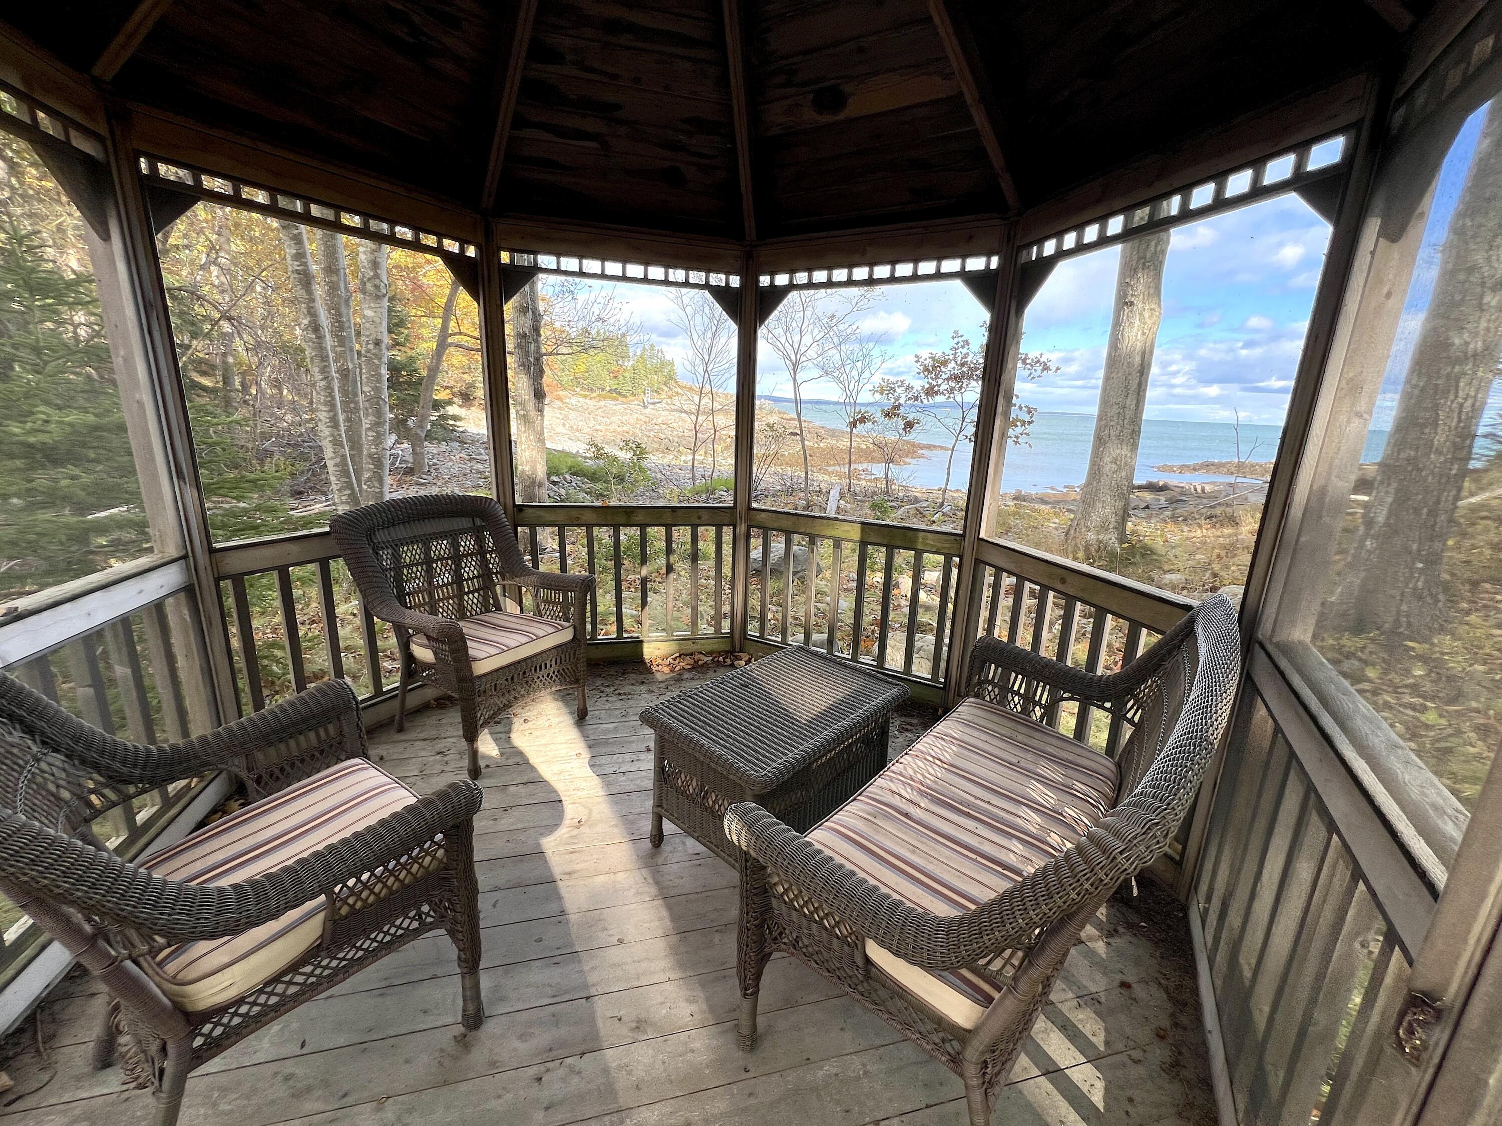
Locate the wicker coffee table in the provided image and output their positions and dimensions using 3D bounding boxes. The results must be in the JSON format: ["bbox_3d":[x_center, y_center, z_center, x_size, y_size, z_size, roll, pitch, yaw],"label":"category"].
[{"bbox_3d":[0.109,0.730,2.049,0.550,0.500,0.870,15,19,41],"label":"wicker coffee table"}]

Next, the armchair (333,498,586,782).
[{"bbox_3d":[-1.227,0.270,2.571,0.750,1.030,0.780,11,17,31],"label":"armchair"}]

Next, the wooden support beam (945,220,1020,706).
[{"bbox_3d":[1.116,-0.375,2.772,0.105,2.340,0.105,-9,18,-36],"label":"wooden support beam"}]

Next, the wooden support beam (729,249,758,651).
[{"bbox_3d":[-0.047,-0.586,3.418,0.105,2.340,0.105,4,15,7],"label":"wooden support beam"}]

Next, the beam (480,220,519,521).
[{"bbox_3d":[-1.354,-0.543,3.073,0.105,2.340,0.105,-9,18,-36],"label":"beam"}]

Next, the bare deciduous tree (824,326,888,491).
[{"bbox_3d":[2.471,-3.586,13.307,1.500,3.759,1.500,5,15,9],"label":"bare deciduous tree"}]

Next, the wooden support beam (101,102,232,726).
[{"bbox_3d":[-1.990,-0.280,1.981,0.105,2.340,0.105,4,15,7],"label":"wooden support beam"}]

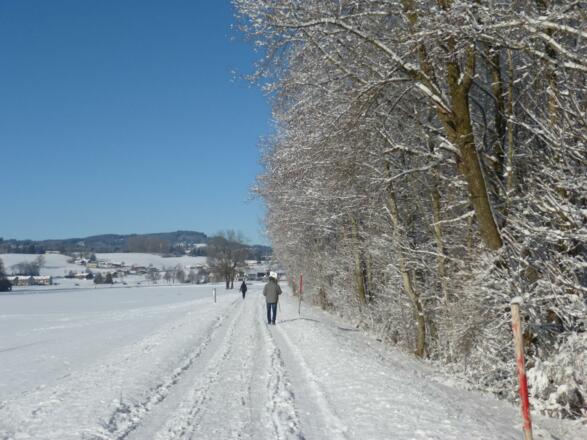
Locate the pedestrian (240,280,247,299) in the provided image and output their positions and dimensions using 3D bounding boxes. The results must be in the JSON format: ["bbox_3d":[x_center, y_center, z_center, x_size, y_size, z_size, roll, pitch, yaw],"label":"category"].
[{"bbox_3d":[-4.468,6.213,83.000,0.600,1.700,0.400,0,-3,-3],"label":"pedestrian"}]

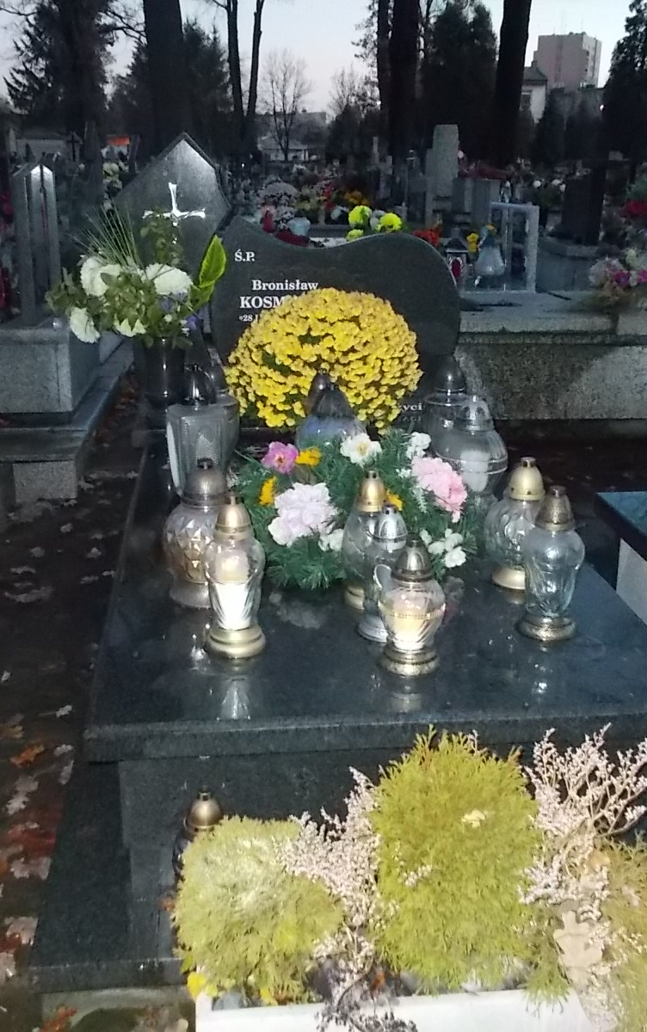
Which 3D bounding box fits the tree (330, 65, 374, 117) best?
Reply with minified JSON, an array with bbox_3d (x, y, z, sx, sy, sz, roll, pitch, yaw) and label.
[{"bbox_3d":[2.185,-30.724,79.283,4.000,7.300,4.000,0,20,0],"label":"tree"}]

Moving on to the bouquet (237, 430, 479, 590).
[{"bbox_3d":[0.080,-0.045,2.351,0.543,0.268,0.434,-1,18,-5],"label":"bouquet"}]

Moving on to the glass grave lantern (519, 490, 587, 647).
[{"bbox_3d":[0.412,0.082,1.853,0.114,0.268,0.114,-1,18,-5],"label":"glass grave lantern"}]

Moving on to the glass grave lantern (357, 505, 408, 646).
[{"bbox_3d":[0.120,0.101,1.933,0.102,0.252,0.102,-1,18,-5],"label":"glass grave lantern"}]

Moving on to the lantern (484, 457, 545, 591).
[{"bbox_3d":[0.400,0.011,2.087,0.148,0.255,0.148,-1,18,-5],"label":"lantern"}]

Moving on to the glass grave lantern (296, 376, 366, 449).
[{"bbox_3d":[0.021,-0.197,2.712,0.186,0.333,0.186,-1,18,-5],"label":"glass grave lantern"}]

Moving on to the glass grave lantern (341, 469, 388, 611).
[{"bbox_3d":[0.089,0.043,2.064,0.098,0.276,0.098,0,20,0],"label":"glass grave lantern"}]

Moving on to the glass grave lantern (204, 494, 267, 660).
[{"bbox_3d":[-0.160,0.103,1.852,0.110,0.291,0.110,-1,18,-5],"label":"glass grave lantern"}]

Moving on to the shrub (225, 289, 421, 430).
[{"bbox_3d":[0.002,-0.412,3.003,0.562,0.446,0.517,-1,18,-5],"label":"shrub"}]

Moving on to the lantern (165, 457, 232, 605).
[{"bbox_3d":[-0.255,0.026,2.082,0.132,0.291,0.132,0,20,0],"label":"lantern"}]

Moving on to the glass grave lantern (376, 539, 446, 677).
[{"bbox_3d":[0.149,0.149,1.729,0.113,0.213,0.113,-1,18,-5],"label":"glass grave lantern"}]

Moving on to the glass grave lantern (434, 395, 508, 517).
[{"bbox_3d":[0.363,-0.155,2.547,0.183,0.281,0.183,-1,18,-5],"label":"glass grave lantern"}]

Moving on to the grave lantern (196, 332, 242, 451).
[{"bbox_3d":[-0.285,-0.261,2.689,0.137,0.345,0.137,-2,18,-6],"label":"grave lantern"}]

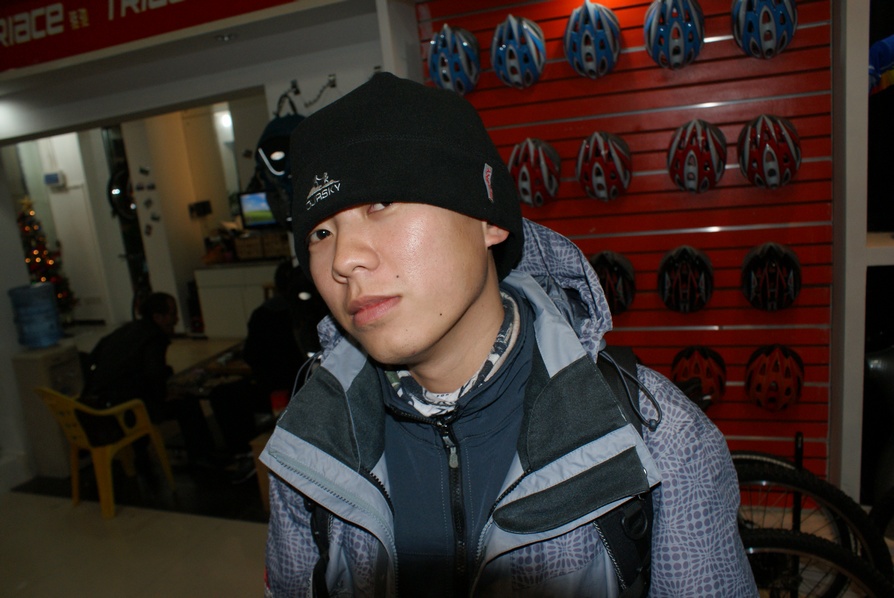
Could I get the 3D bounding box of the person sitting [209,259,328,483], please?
[{"bbox_3d":[-0.945,0.404,3.711,0.700,1.220,0.500,-3,12,13],"label":"person sitting"}]

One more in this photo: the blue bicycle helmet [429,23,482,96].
[{"bbox_3d":[0.024,-0.997,2.815,0.216,0.282,0.165,-2,24,19],"label":"blue bicycle helmet"}]

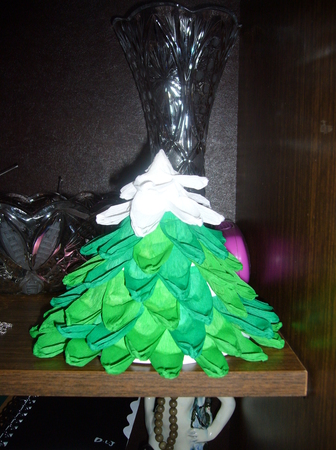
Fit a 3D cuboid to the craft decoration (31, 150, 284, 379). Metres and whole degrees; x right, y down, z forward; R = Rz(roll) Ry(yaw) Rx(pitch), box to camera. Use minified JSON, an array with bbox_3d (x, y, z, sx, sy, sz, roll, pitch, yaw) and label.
[{"bbox_3d":[-0.008,0.015,0.387,0.207,0.155,0.205,0,6,0],"label":"craft decoration"}]

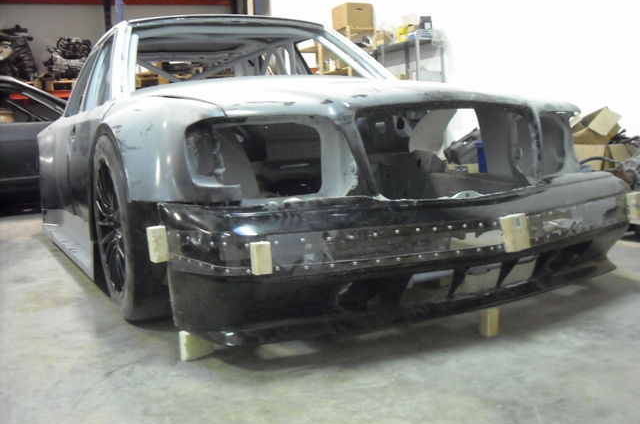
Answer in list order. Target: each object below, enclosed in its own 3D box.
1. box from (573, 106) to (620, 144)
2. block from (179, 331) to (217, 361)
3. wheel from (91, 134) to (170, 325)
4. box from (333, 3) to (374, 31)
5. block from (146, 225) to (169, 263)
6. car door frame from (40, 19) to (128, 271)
[{"bbox_3d":[1.846,-0.572,4.550,0.320,0.250,0.270,-1,5,15],"label":"box"},{"bbox_3d":[-0.351,0.370,1.947,0.032,0.078,0.125,1,5,31],"label":"block"},{"bbox_3d":[-0.612,0.053,2.408,0.250,0.655,0.655,-4,5,-26],"label":"wheel"},{"bbox_3d":[0.379,-2.266,8.100,0.315,0.300,0.440,-3,5,-21],"label":"box"},{"bbox_3d":[-0.483,0.095,2.040,0.045,0.093,0.042,-7,5,-30],"label":"block"},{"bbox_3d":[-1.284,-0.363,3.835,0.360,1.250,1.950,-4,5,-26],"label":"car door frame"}]

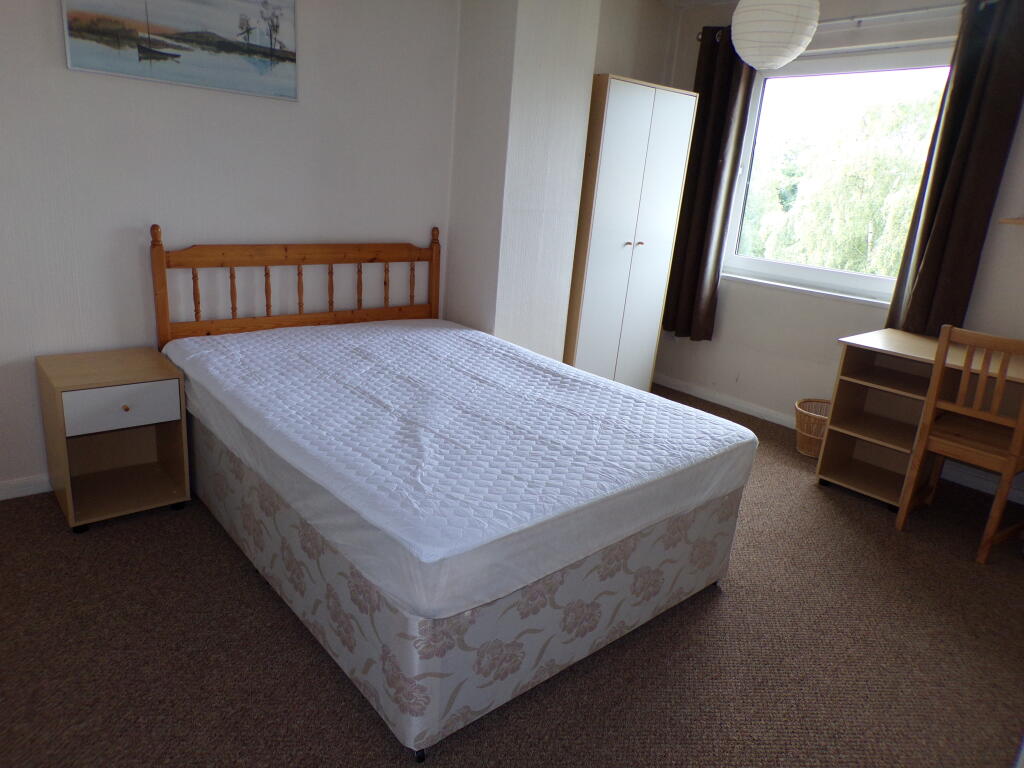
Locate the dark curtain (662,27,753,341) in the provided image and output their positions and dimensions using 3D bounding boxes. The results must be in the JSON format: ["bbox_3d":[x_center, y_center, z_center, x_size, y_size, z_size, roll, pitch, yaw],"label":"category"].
[{"bbox_3d":[1.228,-1.224,4.459,0.115,1.890,0.440,-10,22,-40],"label":"dark curtain"}]

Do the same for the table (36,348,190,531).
[{"bbox_3d":[-1.509,0.200,2.698,0.402,0.540,0.440,-10,22,-40],"label":"table"}]

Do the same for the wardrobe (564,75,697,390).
[{"bbox_3d":[0.536,-0.773,4.238,0.765,1.860,0.500,-10,22,-40],"label":"wardrobe"}]

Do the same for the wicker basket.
[{"bbox_3d":[1.719,0.258,3.943,0.320,0.260,0.320,-10,22,-40],"label":"wicker basket"}]

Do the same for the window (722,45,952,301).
[{"bbox_3d":[1.785,-1.174,4.002,0.100,1.310,1.200,-10,22,-40],"label":"window"}]

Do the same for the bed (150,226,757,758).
[{"bbox_3d":[-0.307,0.053,2.649,1.380,1.050,1.980,-10,22,-40],"label":"bed"}]

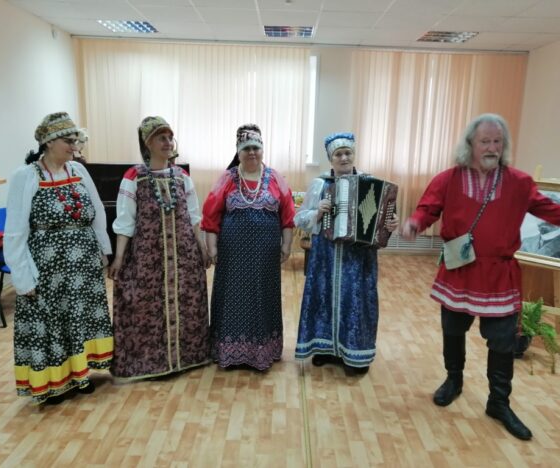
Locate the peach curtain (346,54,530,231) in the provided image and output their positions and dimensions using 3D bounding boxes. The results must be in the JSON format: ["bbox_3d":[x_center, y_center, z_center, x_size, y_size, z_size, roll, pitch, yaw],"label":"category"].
[{"bbox_3d":[1.966,-1.168,6.159,2.280,2.320,0.140,2,11,0],"label":"peach curtain"}]

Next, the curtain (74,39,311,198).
[{"bbox_3d":[-1.135,-1.337,6.144,3.000,2.200,0.140,2,11,0],"label":"curtain"}]

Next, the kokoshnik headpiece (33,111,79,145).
[{"bbox_3d":[-1.168,-0.563,2.475,0.205,0.155,0.180,-6,6,29],"label":"kokoshnik headpiece"}]

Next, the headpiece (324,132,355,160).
[{"bbox_3d":[0.376,-0.553,2.962,0.180,0.160,0.200,2,11,1],"label":"headpiece"}]

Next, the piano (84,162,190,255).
[{"bbox_3d":[-1.756,-0.221,5.494,1.460,1.200,0.600,0,12,-11],"label":"piano"}]

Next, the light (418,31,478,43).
[{"bbox_3d":[1.907,-2.241,5.345,0.585,0.060,0.585,2,11,1],"label":"light"}]

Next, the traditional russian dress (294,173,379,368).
[{"bbox_3d":[0.402,0.235,3.175,0.560,1.260,0.400,3,11,7],"label":"traditional russian dress"}]

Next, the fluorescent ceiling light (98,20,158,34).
[{"bbox_3d":[-1.691,-2.374,5.381,0.585,0.060,0.585,2,11,1],"label":"fluorescent ceiling light"}]

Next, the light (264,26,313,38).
[{"bbox_3d":[0.098,-2.324,5.338,0.600,0.070,0.600,2,11,0],"label":"light"}]

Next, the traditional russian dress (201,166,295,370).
[{"bbox_3d":[-0.211,0.208,3.095,0.580,1.289,0.370,2,11,-2],"label":"traditional russian dress"}]

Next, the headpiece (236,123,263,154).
[{"bbox_3d":[-0.191,-0.605,2.939,0.165,0.170,0.200,1,11,-4],"label":"headpiece"}]

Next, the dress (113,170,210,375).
[{"bbox_3d":[-0.768,0.202,3.036,0.600,1.286,0.420,-1,11,-17],"label":"dress"}]

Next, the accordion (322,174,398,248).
[{"bbox_3d":[0.482,-0.135,2.806,0.380,0.370,0.200,12,11,5],"label":"accordion"}]

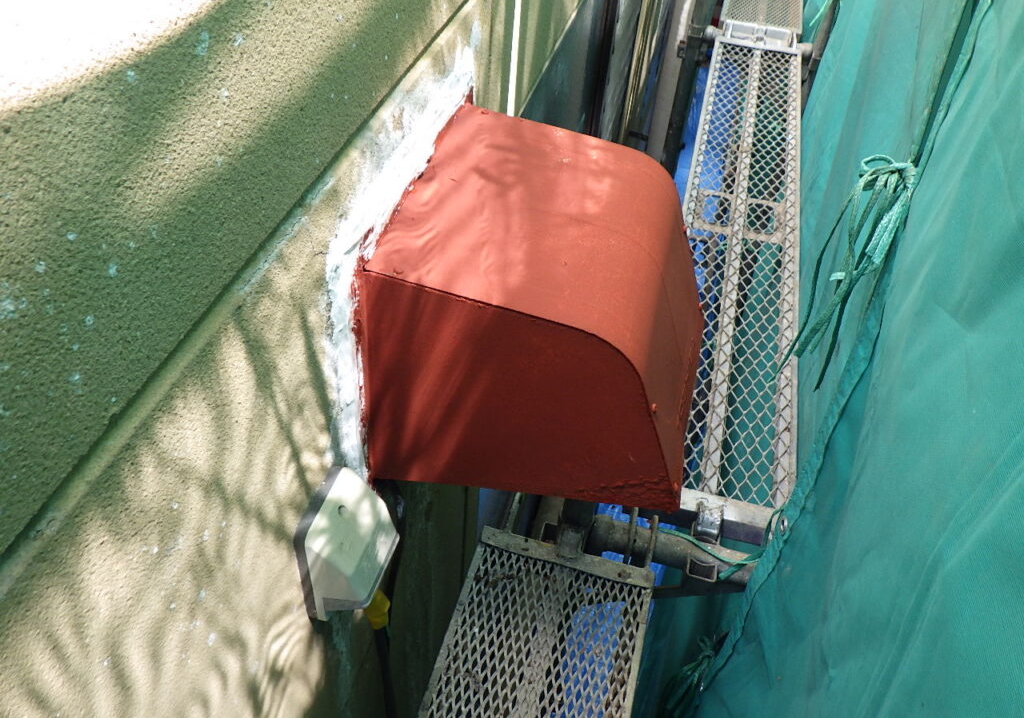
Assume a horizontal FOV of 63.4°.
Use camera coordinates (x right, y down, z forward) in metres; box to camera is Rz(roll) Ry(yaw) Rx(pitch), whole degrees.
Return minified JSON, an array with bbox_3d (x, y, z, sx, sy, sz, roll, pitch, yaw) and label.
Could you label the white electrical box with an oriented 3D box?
[{"bbox_3d":[-0.158,0.191,0.817,0.069,0.139,0.088,14,44,7],"label":"white electrical box"}]

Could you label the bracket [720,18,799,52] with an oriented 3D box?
[{"bbox_3d":[0.749,-0.963,2.517,0.227,0.051,0.121,14,44,7],"label":"bracket"}]

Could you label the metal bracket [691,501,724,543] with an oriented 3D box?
[{"bbox_3d":[0.278,0.243,1.196,0.042,0.051,0.063,14,44,7],"label":"metal bracket"}]

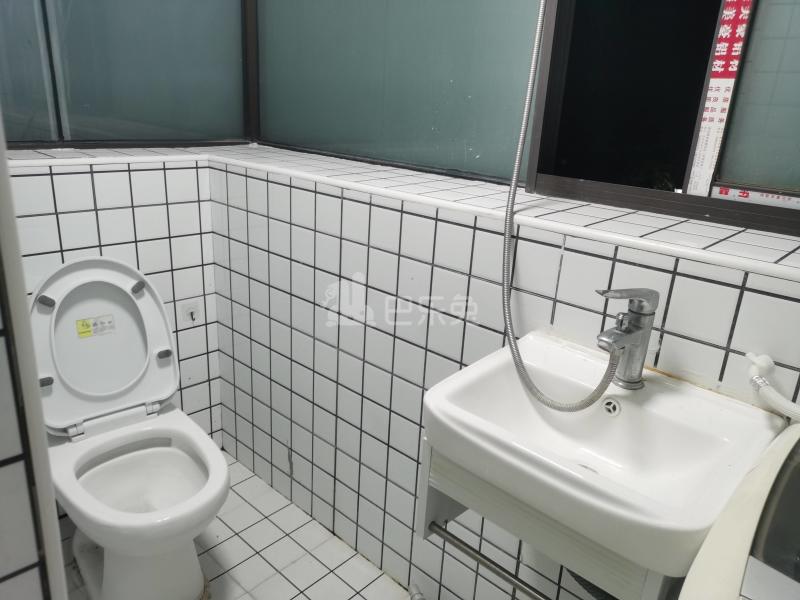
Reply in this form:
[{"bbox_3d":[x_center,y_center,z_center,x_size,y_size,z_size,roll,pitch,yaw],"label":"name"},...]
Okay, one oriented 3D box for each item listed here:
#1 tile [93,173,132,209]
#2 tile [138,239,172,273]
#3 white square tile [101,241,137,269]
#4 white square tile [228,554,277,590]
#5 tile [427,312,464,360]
[{"bbox_3d":[-0.792,-0.302,1.723,0.098,0.098,0.010,-15,26,-42],"label":"tile"},{"bbox_3d":[-0.733,-0.132,1.856,0.097,0.097,0.010,-14,26,-41],"label":"tile"},{"bbox_3d":[-0.803,-0.112,1.788,0.098,0.098,0.010,-15,26,-42],"label":"white square tile"},{"bbox_3d":[-0.394,0.733,1.679,0.098,0.009,0.098,19,25,39],"label":"white square tile"},{"bbox_3d":[0.105,0.078,1.386,0.097,0.097,0.010,19,25,39],"label":"tile"}]

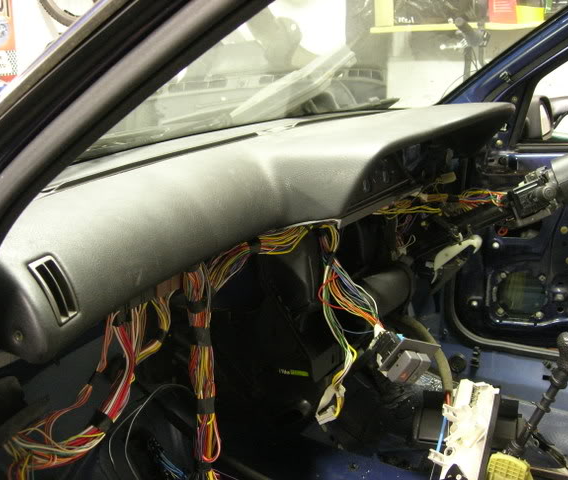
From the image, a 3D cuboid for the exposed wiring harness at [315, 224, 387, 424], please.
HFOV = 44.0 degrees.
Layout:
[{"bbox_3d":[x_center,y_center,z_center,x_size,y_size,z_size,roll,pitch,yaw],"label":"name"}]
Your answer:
[{"bbox_3d":[0.118,0.150,1.250,0.125,0.355,0.110,-5,20,-14],"label":"exposed wiring harness"}]

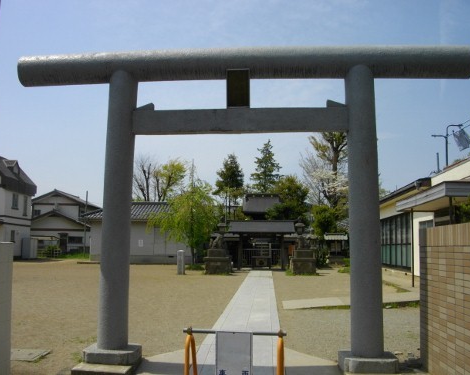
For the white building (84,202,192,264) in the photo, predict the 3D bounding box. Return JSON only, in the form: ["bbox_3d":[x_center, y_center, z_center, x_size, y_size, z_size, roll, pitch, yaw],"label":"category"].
[{"bbox_3d":[-7.284,3.653,37.193,8.300,4.800,5.200,0,-7,4],"label":"white building"}]

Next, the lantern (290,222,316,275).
[{"bbox_3d":[3.717,3.305,25.168,1.300,2.750,1.300,0,-7,4],"label":"lantern"}]

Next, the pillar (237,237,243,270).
[{"bbox_3d":[0.364,4.019,28.426,0.270,2.070,0.270,0,-7,4],"label":"pillar"}]

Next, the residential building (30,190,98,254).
[{"bbox_3d":[-19.428,4.369,54.146,7.600,7.300,9.500,1,-7,-2],"label":"residential building"}]

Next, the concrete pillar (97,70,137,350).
[{"bbox_3d":[-1.630,0.268,6.472,0.410,3.800,0.410,0,-7,4],"label":"concrete pillar"}]

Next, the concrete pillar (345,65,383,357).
[{"bbox_3d":[1.729,0.262,6.182,0.410,3.800,0.410,0,-7,4],"label":"concrete pillar"}]

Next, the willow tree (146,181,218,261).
[{"bbox_3d":[-3.220,2.431,30.648,4.600,5.700,4.400,0,-7,4],"label":"willow tree"}]

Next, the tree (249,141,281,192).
[{"bbox_3d":[3.050,1.294,44.702,3.800,11.500,3.800,0,-7,4],"label":"tree"}]

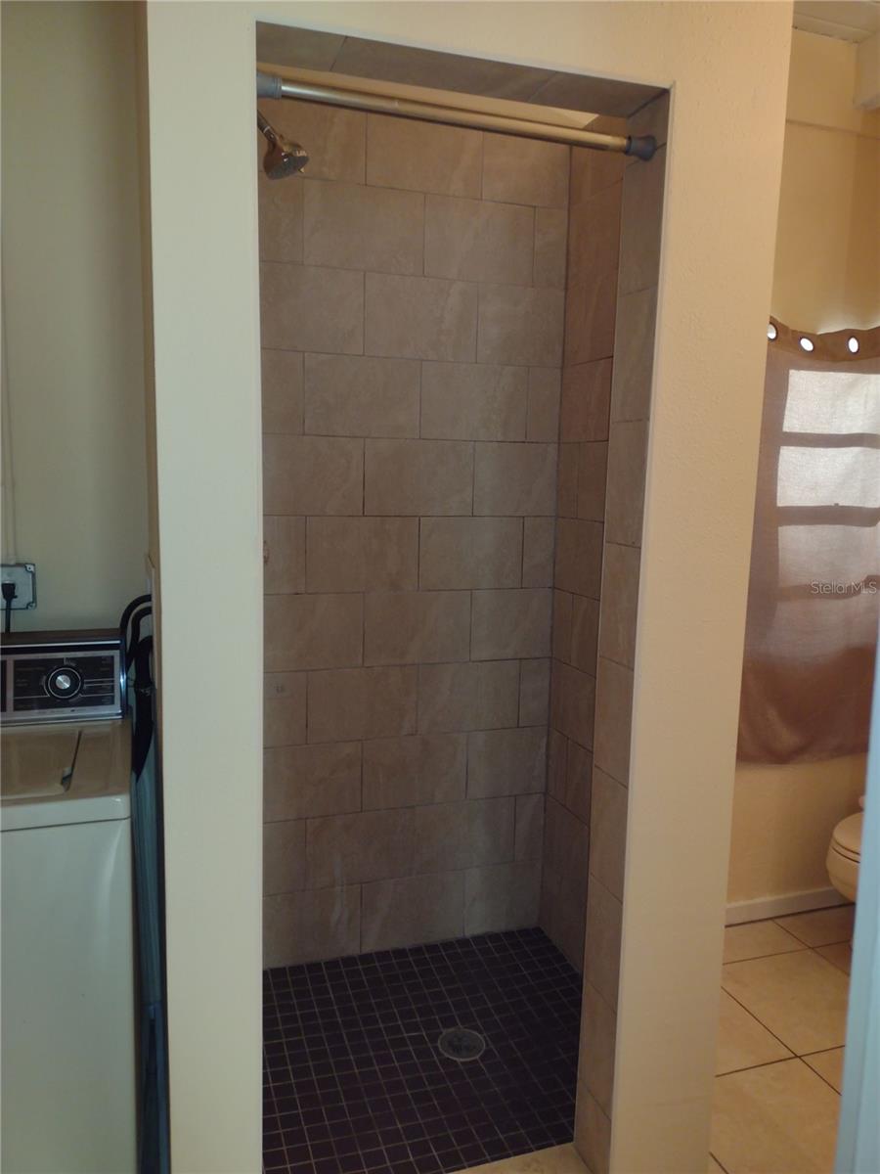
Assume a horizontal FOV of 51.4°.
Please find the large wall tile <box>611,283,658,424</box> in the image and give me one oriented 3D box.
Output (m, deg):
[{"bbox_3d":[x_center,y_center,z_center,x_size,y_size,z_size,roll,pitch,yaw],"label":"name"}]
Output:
[{"bbox_3d":[0.315,-0.371,1.478,0.009,0.201,0.112,-2,9,-19],"label":"large wall tile"}]

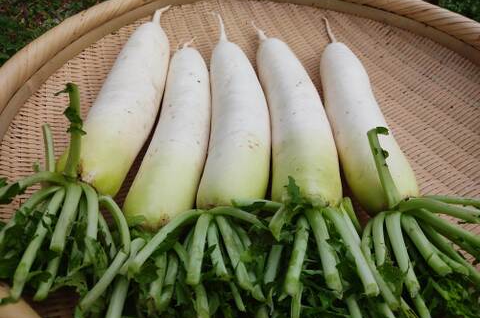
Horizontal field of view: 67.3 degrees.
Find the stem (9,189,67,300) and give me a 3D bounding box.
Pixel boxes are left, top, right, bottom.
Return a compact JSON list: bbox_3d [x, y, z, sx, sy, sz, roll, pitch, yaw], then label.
[{"bbox_3d":[-0.186,0.075,0.338,0.013,0.019,0.104,9,65,6],"label":"stem"}]

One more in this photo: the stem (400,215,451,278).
[{"bbox_3d":[0.176,0.081,0.342,0.014,0.017,0.058,-24,73,-23],"label":"stem"}]

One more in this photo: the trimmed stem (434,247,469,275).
[{"bbox_3d":[0.183,0.089,0.312,0.030,0.006,0.007,39,58,17],"label":"trimmed stem"}]

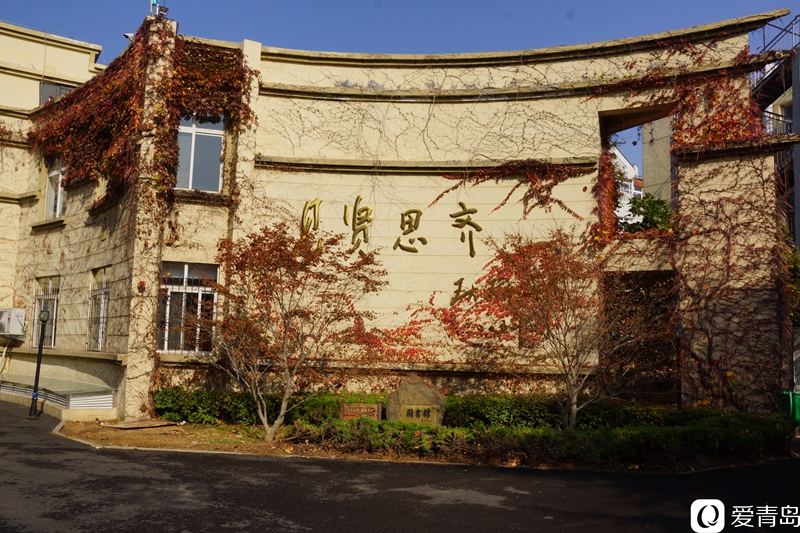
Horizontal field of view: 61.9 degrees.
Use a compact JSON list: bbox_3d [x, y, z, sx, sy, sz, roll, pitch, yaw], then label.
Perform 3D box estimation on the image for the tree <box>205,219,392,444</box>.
[{"bbox_3d":[-1.694,1.019,10.916,2.945,3.593,2.550,1,-7,0],"label":"tree"}]

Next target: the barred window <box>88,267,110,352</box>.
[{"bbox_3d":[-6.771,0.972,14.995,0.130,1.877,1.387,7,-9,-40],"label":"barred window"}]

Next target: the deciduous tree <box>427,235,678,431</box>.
[{"bbox_3d":[2.477,1.129,10.965,4.020,3.556,3.162,1,-7,0],"label":"deciduous tree"}]

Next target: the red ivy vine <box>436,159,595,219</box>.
[{"bbox_3d":[2.318,-1.592,13.658,3.193,1.275,0.300,0,-7,13],"label":"red ivy vine"}]

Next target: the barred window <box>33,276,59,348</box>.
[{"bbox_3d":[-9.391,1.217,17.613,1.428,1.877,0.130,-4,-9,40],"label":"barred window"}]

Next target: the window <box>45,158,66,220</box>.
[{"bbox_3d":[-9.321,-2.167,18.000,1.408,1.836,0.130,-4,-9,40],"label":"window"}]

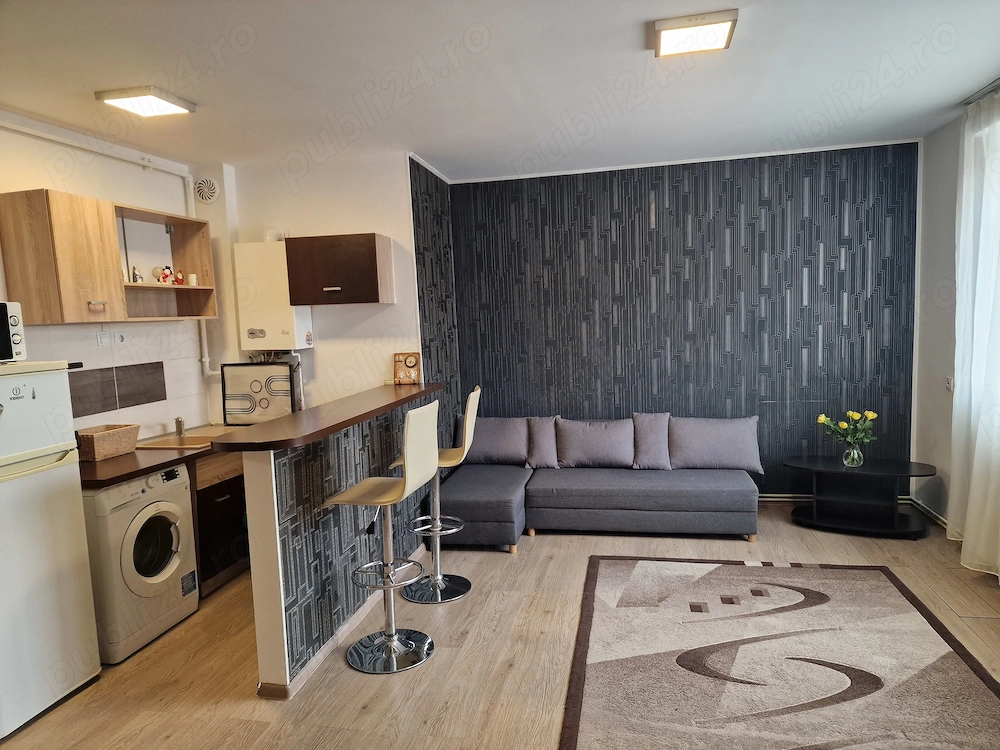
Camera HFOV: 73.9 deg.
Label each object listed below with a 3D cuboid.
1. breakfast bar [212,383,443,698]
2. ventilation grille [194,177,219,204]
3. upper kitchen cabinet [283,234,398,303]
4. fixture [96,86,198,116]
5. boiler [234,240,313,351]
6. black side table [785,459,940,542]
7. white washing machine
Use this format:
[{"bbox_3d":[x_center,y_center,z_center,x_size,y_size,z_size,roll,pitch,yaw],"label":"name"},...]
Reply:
[{"bbox_3d":[-0.761,0.679,3.597,0.405,1.040,2.082,-1,5,12],"label":"breakfast bar"},{"bbox_3d":[-1.995,-1.249,4.507,0.186,0.186,0.030,-1,6,12],"label":"ventilation grille"},{"bbox_3d":[-1.047,-0.685,4.402,0.613,0.437,0.303,-1,6,12],"label":"upper kitchen cabinet"},{"bbox_3d":[-1.685,-1.300,3.182,0.296,0.039,0.301,-1,5,12],"label":"fixture"},{"bbox_3d":[-1.562,-0.541,4.596,0.407,0.732,0.238,-1,5,12],"label":"boiler"},{"bbox_3d":[2.396,0.811,4.474,0.900,0.424,0.420,1,6,28],"label":"black side table"},{"bbox_3d":[-1.897,0.868,3.225,0.540,0.821,0.595,-1,5,12],"label":"white washing machine"}]

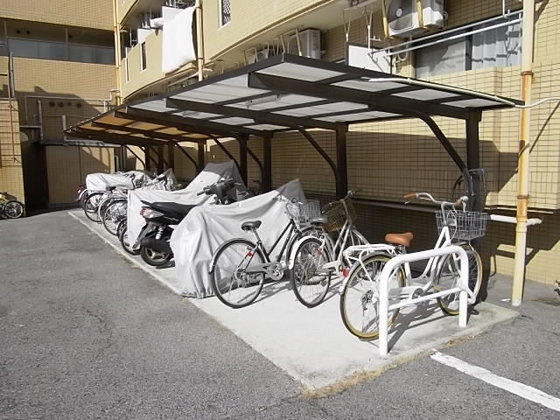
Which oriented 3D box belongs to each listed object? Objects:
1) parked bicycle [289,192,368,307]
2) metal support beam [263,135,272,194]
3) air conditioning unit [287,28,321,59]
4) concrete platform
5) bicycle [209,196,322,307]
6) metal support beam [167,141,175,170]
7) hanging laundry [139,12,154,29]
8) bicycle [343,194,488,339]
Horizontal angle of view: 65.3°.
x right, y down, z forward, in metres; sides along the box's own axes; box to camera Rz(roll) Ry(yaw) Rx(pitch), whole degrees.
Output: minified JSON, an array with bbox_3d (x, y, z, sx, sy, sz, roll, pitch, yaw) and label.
[{"bbox_3d":[0.640,0.396,4.764,0.550,1.050,1.760,4,8,34],"label":"parked bicycle"},{"bbox_3d":[-0.195,-0.369,7.627,0.100,1.900,0.100,-5,8,-32],"label":"metal support beam"},{"bbox_3d":[0.458,-3.066,8.481,0.290,0.570,0.760,-5,8,-32],"label":"air conditioning unit"},{"bbox_3d":[-1.999,0.559,8.555,2.450,0.100,12.000,-5,8,-32],"label":"concrete platform"},{"bbox_3d":[-0.042,0.408,4.743,0.550,1.050,1.760,5,9,39],"label":"bicycle"},{"bbox_3d":[-2.953,-0.844,11.932,0.100,1.900,0.100,-5,8,-32],"label":"metal support beam"},{"bbox_3d":[-4.485,-6.333,14.675,0.400,0.700,0.600,-5,8,-34],"label":"hanging laundry"},{"bbox_3d":[1.229,0.504,3.791,1.760,1.050,0.550,-5,8,-29],"label":"bicycle"}]

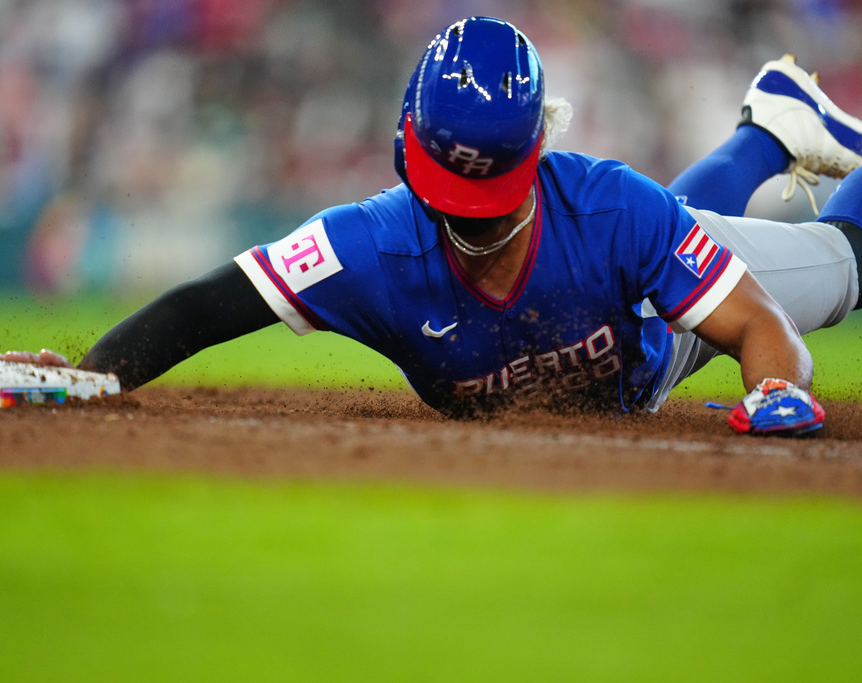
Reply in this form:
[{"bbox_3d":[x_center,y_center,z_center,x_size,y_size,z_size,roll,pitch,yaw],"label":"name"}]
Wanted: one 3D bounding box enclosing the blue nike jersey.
[{"bbox_3d":[0.139,-0.091,18.220,0.800,0.370,0.600,-7,-31,18],"label":"blue nike jersey"}]

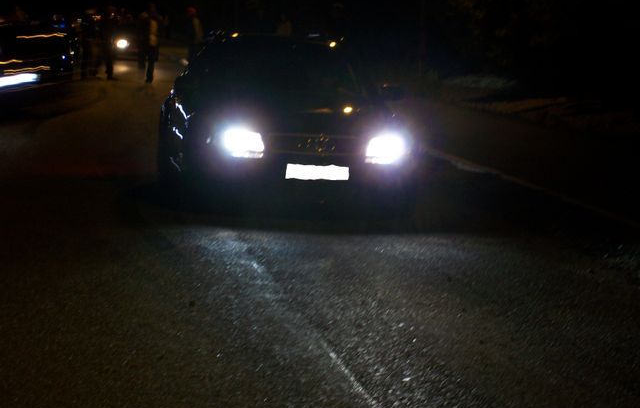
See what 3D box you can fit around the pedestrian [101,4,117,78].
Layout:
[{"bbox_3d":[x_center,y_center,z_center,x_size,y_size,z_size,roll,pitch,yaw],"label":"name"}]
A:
[{"bbox_3d":[-4.766,-3.640,45.000,0.500,1.740,0.420,-3,7,-45],"label":"pedestrian"}]

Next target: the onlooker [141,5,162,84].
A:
[{"bbox_3d":[-3.693,-3.518,43.500,0.560,1.760,0.400,1,5,-14],"label":"onlooker"}]

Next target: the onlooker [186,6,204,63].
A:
[{"bbox_3d":[-2.814,-3.646,45.500,0.420,1.760,0.520,-2,6,-37],"label":"onlooker"}]

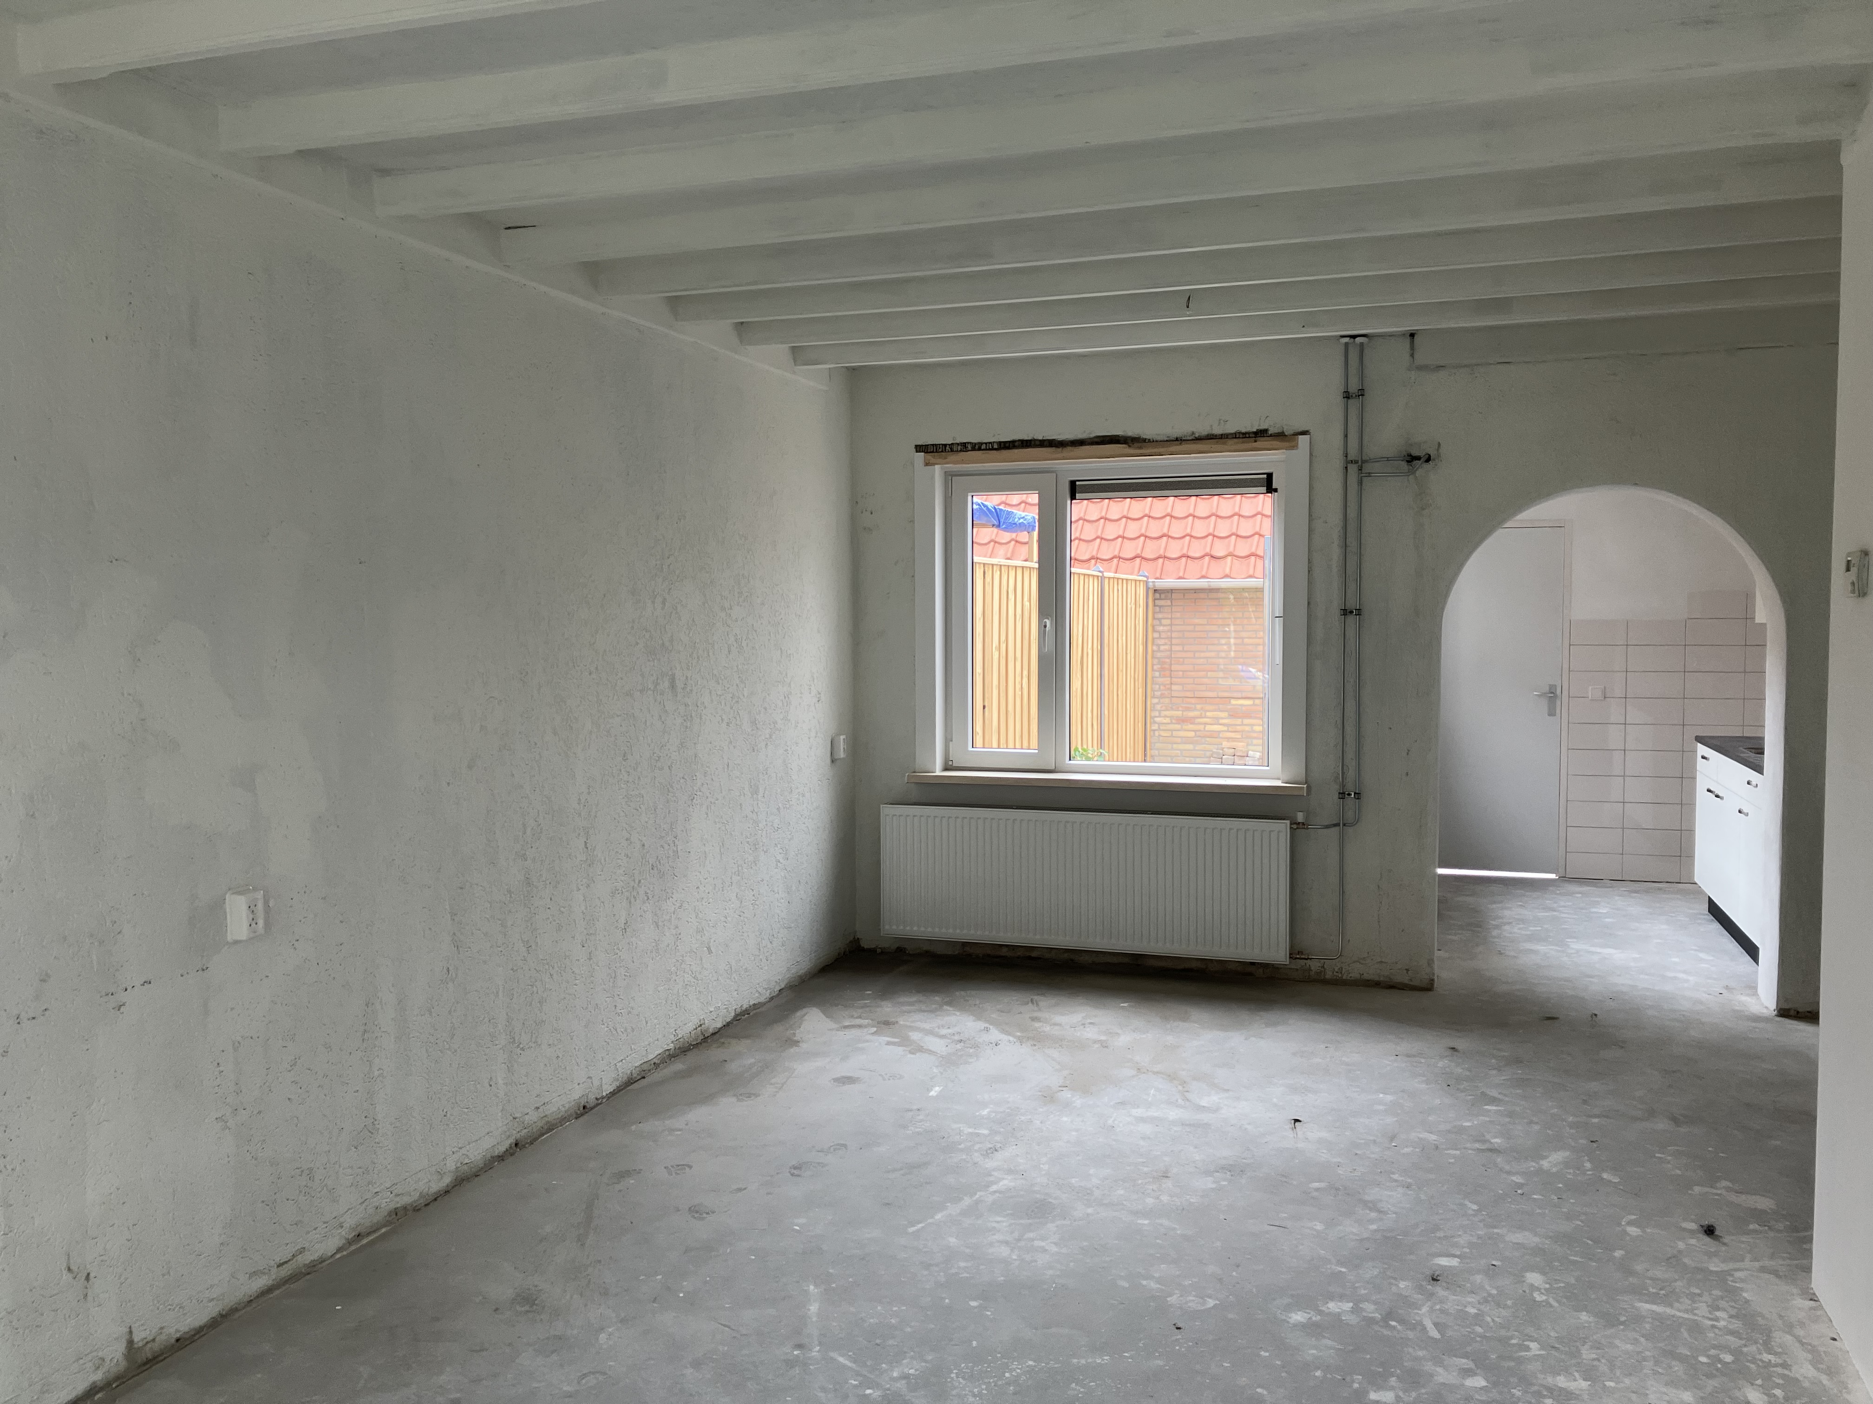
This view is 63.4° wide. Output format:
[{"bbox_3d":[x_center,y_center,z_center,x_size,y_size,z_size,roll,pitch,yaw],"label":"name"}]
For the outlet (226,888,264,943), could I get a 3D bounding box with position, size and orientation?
[{"bbox_3d":[-1.557,0.480,3.418,0.052,0.108,0.057,1,4,18],"label":"outlet"}]

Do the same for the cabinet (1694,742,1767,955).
[{"bbox_3d":[3.967,0.703,6.963,0.592,0.856,1.795,1,4,18],"label":"cabinet"}]

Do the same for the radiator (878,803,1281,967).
[{"bbox_3d":[0.629,0.781,6.654,1.816,0.604,0.100,1,4,18],"label":"radiator"}]

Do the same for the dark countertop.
[{"bbox_3d":[3.962,0.256,6.945,0.610,0.038,1.810,1,4,18],"label":"dark countertop"}]

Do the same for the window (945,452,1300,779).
[{"bbox_3d":[0.798,-0.379,6.779,1.562,1.405,0.100,1,4,18],"label":"window"}]

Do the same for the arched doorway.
[{"bbox_3d":[2.703,0.165,6.163,1.253,2.046,0.305,1,4,18],"label":"arched doorway"}]

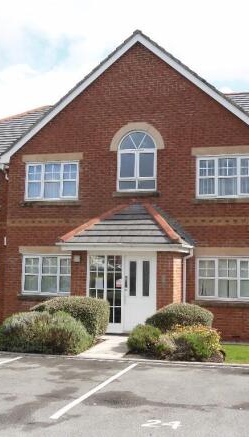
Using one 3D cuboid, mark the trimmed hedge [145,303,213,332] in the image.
[{"bbox_3d":[1.318,2.574,14.280,1.587,1.019,1.417,0,-6,16],"label":"trimmed hedge"}]

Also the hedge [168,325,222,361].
[{"bbox_3d":[1.482,2.597,12.538,1.097,0.655,0.961,0,-6,16],"label":"hedge"}]

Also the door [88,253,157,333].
[{"bbox_3d":[-0.057,1.886,15.065,1.844,2.053,0.100,-1,-6,15],"label":"door"}]

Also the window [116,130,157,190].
[{"bbox_3d":[0.372,-1.651,16.974,1.151,1.755,0.100,-1,-6,15],"label":"window"}]

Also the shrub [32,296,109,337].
[{"bbox_3d":[-1.303,2.412,14.110,1.886,1.057,1.350,-1,-6,15],"label":"shrub"}]

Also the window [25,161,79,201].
[{"bbox_3d":[-2.139,-1.094,17.571,1.692,1.167,0.100,-1,-6,15],"label":"window"}]

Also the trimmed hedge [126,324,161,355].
[{"bbox_3d":[0.449,2.692,13.301,0.750,0.570,0.759,1,-5,0],"label":"trimmed hedge"}]

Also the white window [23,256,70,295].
[{"bbox_3d":[-2.256,1.715,17.623,1.743,1.185,0.120,0,-6,16],"label":"white window"}]

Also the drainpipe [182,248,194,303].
[{"bbox_3d":[1.730,2.004,16.010,0.293,2.374,0.300,-1,-6,15],"label":"drainpipe"}]

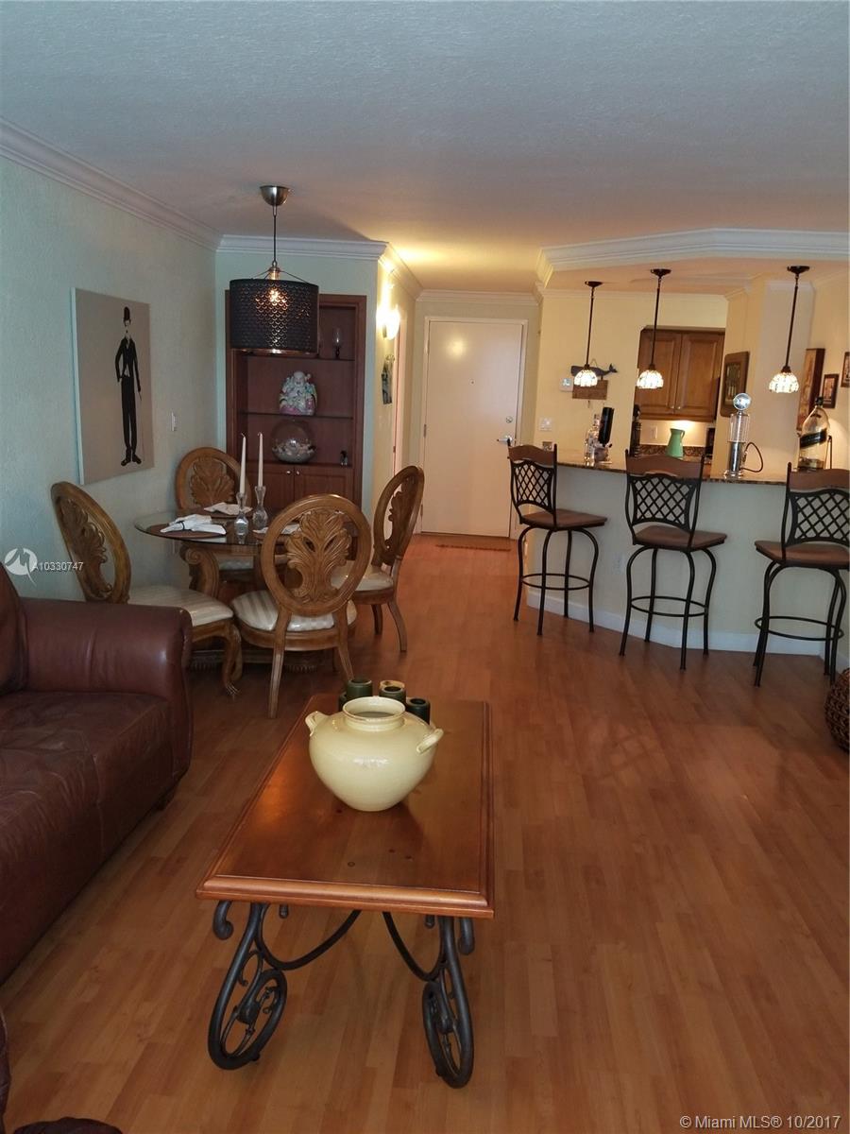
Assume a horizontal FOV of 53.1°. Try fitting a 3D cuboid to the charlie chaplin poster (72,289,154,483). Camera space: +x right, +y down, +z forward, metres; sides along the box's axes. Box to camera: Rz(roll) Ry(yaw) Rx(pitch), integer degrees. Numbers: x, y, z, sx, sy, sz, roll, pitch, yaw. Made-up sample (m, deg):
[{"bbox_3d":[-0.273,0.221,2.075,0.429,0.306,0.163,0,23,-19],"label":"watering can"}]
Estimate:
[{"bbox_3d":[-1.543,-0.895,4.268,0.030,0.865,0.840,3,12,4],"label":"charlie chaplin poster"}]

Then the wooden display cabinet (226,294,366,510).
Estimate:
[{"bbox_3d":[-0.875,-0.781,5.910,0.930,2.110,0.320,3,13,3],"label":"wooden display cabinet"}]

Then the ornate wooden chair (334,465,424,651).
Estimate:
[{"bbox_3d":[-0.429,-0.055,5.105,0.700,1.090,0.580,-3,14,-24],"label":"ornate wooden chair"}]

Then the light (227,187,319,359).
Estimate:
[{"bbox_3d":[-0.729,-1.433,4.125,0.443,0.760,0.443,3,12,4],"label":"light"}]

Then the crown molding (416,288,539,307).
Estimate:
[{"bbox_3d":[0.537,-2.665,8.446,1.200,0.100,0.080,3,13,3],"label":"crown molding"}]

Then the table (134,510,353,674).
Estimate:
[{"bbox_3d":[-1.009,0.119,4.971,1.240,0.760,1.240,3,13,3],"label":"table"}]

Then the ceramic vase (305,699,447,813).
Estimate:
[{"bbox_3d":[-0.135,0.496,2.279,0.390,0.250,0.340,8,14,23],"label":"ceramic vase"}]

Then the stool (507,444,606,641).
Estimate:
[{"bbox_3d":[0.879,-0.203,5.625,0.540,1.200,0.490,-9,17,-43],"label":"stool"}]

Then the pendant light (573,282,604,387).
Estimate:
[{"bbox_3d":[1.163,-1.633,6.001,0.170,0.715,0.170,3,12,4],"label":"pendant light"}]

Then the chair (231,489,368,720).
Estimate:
[{"bbox_3d":[-0.608,0.132,4.246,0.580,1.090,0.700,-4,14,-26],"label":"chair"}]

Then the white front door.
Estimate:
[{"bbox_3d":[0.466,-1.391,8.713,0.935,2.160,0.050,3,12,4],"label":"white front door"}]

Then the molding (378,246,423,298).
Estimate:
[{"bbox_3d":[-0.156,-2.356,6.953,0.080,0.100,3.170,3,13,3],"label":"molding"}]

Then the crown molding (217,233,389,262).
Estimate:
[{"bbox_3d":[-0.786,-2.040,5.442,1.120,0.100,0.080,3,13,1],"label":"crown molding"}]

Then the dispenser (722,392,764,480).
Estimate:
[{"bbox_3d":[1.974,-0.816,5.282,0.250,0.540,0.150,3,13,3],"label":"dispenser"}]

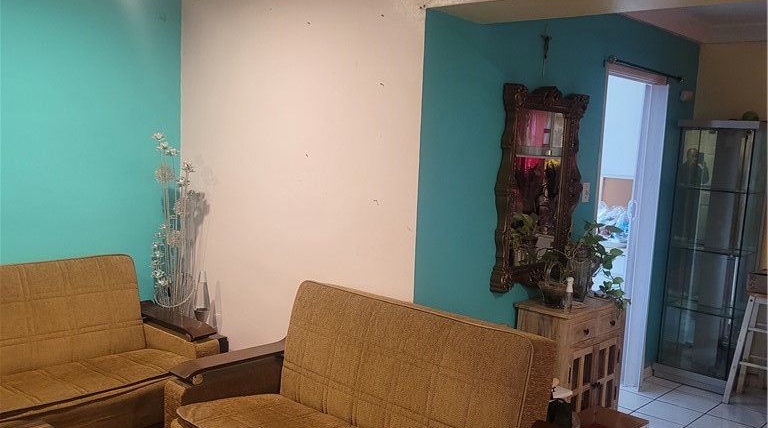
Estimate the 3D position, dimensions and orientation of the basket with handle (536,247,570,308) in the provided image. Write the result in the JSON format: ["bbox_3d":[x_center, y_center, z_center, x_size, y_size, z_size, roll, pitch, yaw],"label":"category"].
[{"bbox_3d":[0.852,0.318,3.811,0.165,0.280,0.165,8,8,41],"label":"basket with handle"}]

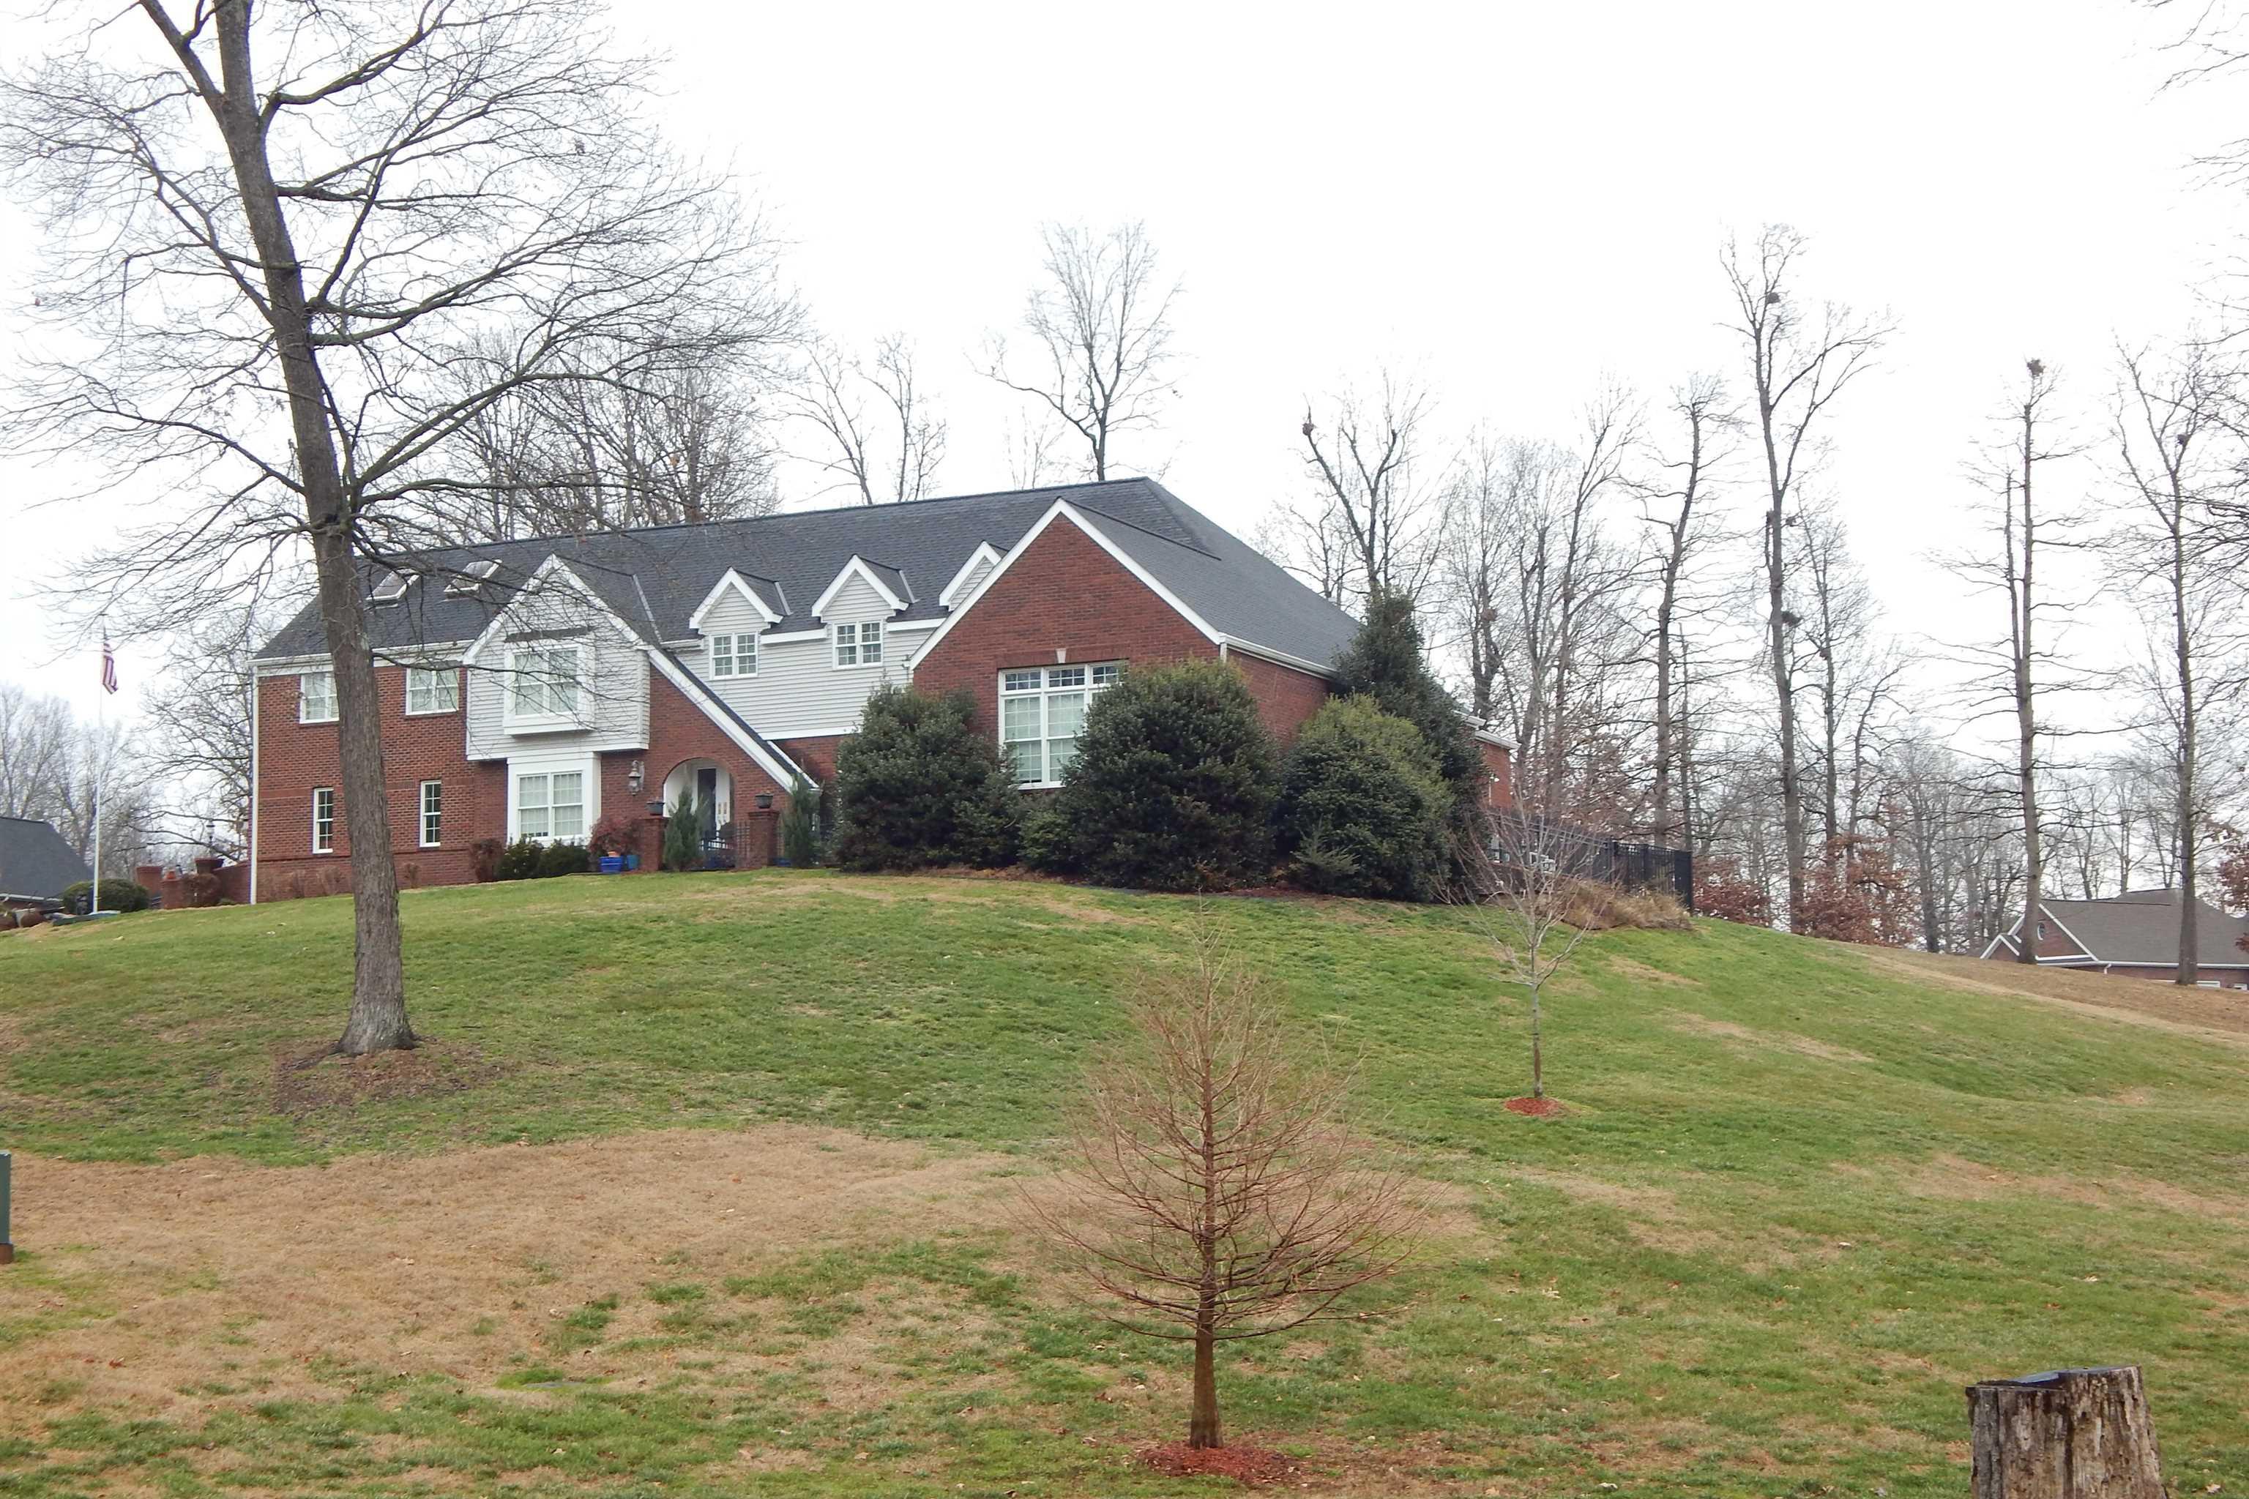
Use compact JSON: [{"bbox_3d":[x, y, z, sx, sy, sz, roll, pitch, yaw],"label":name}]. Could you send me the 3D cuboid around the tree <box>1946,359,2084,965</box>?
[{"bbox_3d":[21.072,-2.187,74.812,3.294,14.678,3.294,-1,-6,0],"label":"tree"}]

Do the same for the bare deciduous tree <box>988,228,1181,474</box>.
[{"bbox_3d":[-1.297,-4.491,88.191,5.490,21.517,5.490,-1,-6,0],"label":"bare deciduous tree"}]

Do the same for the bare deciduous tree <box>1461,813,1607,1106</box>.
[{"bbox_3d":[3.598,1.776,27.648,1.286,2.677,1.286,-1,-6,0],"label":"bare deciduous tree"}]

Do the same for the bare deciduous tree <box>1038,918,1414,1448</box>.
[{"bbox_3d":[0.522,2.361,16.959,2.101,2.878,2.101,-1,-6,0],"label":"bare deciduous tree"}]

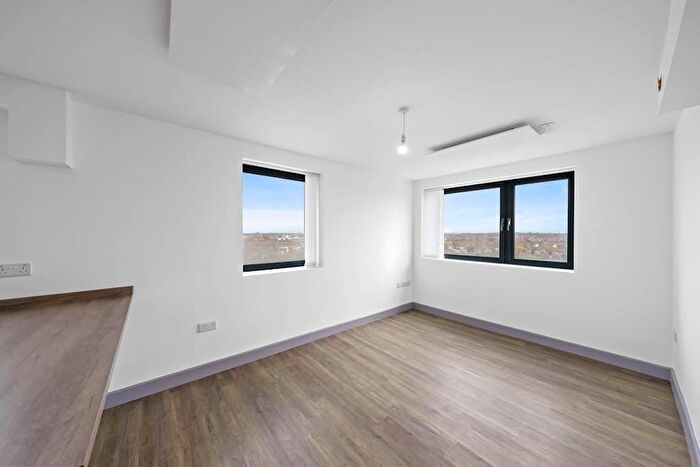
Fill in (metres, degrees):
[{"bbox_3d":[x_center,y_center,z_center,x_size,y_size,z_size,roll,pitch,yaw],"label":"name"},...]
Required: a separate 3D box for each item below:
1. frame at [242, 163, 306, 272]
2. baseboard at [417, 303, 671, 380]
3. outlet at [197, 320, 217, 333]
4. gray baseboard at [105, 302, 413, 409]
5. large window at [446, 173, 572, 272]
[{"bbox_3d":[-0.947,-0.180,3.000,0.896,1.250,0.080,0,0,-39],"label":"frame"},{"bbox_3d":[2.098,1.329,3.253,0.018,0.122,2.799,0,0,-41],"label":"baseboard"},{"bbox_3d":[-1.392,0.917,2.280,0.146,0.086,0.014,0,0,-39],"label":"outlet"},{"bbox_3d":[-0.383,1.329,3.086,3.981,0.122,0.018,0,0,-39],"label":"gray baseboard"},{"bbox_3d":[2.212,-0.160,3.577,0.080,1.209,1.805,0,0,-41],"label":"large window"}]

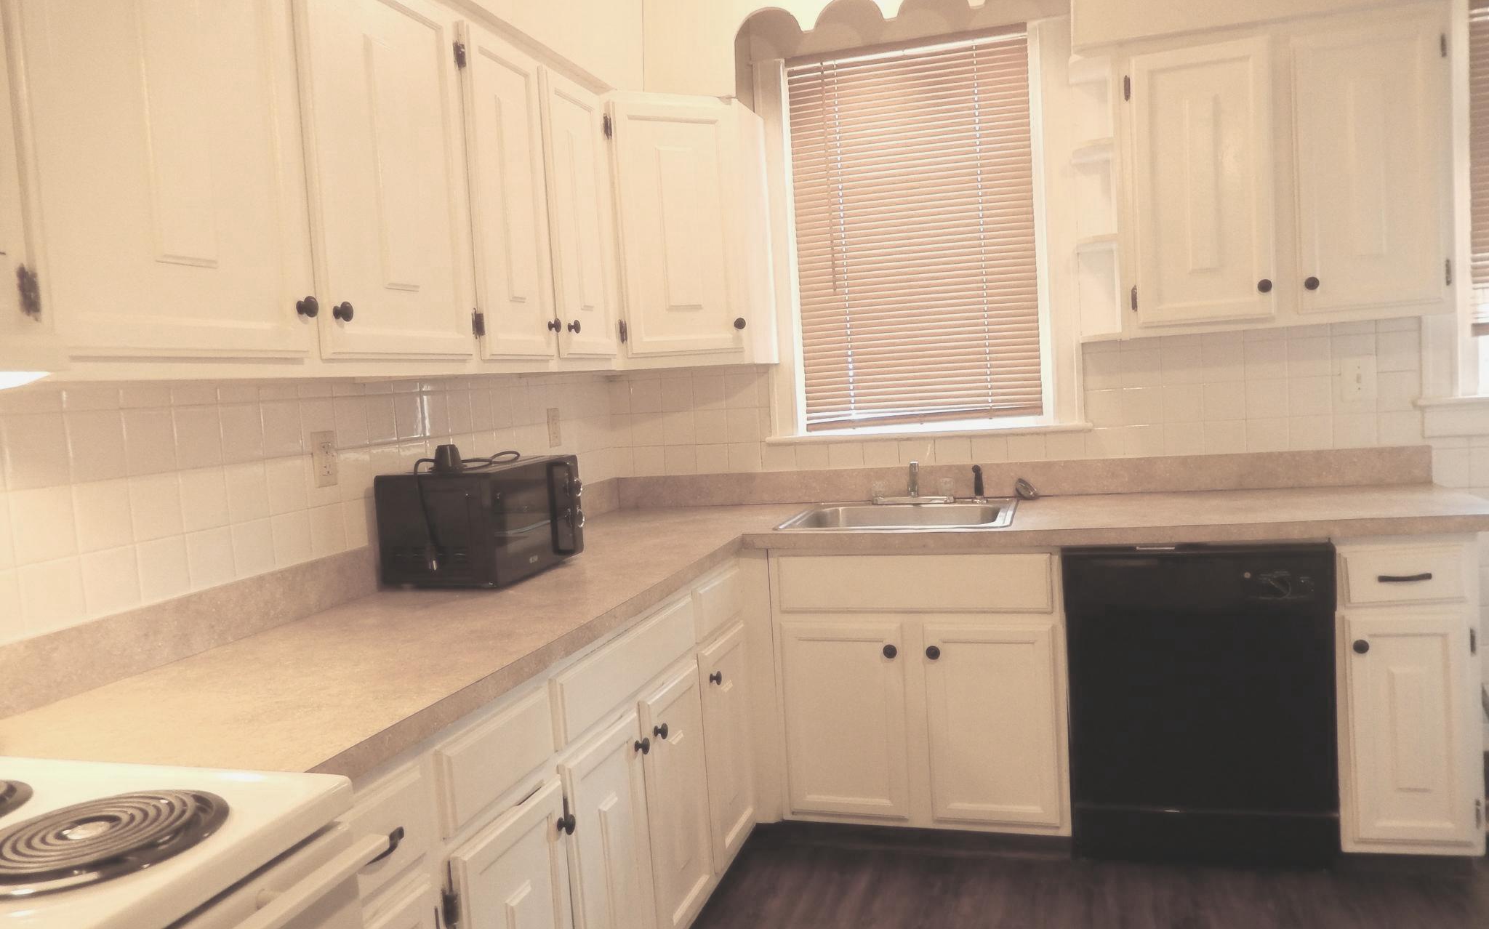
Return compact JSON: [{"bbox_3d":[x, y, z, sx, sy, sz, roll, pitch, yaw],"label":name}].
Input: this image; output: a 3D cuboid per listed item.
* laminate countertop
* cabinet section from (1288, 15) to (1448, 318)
[{"bbox_3d":[0.415,0.230,2.146,2.440,0.045,2.420,-2,4,16],"label":"laminate countertop"},{"bbox_3d":[1.591,-0.750,2.820,0.328,0.694,0.310,-2,4,16],"label":"cabinet section"}]

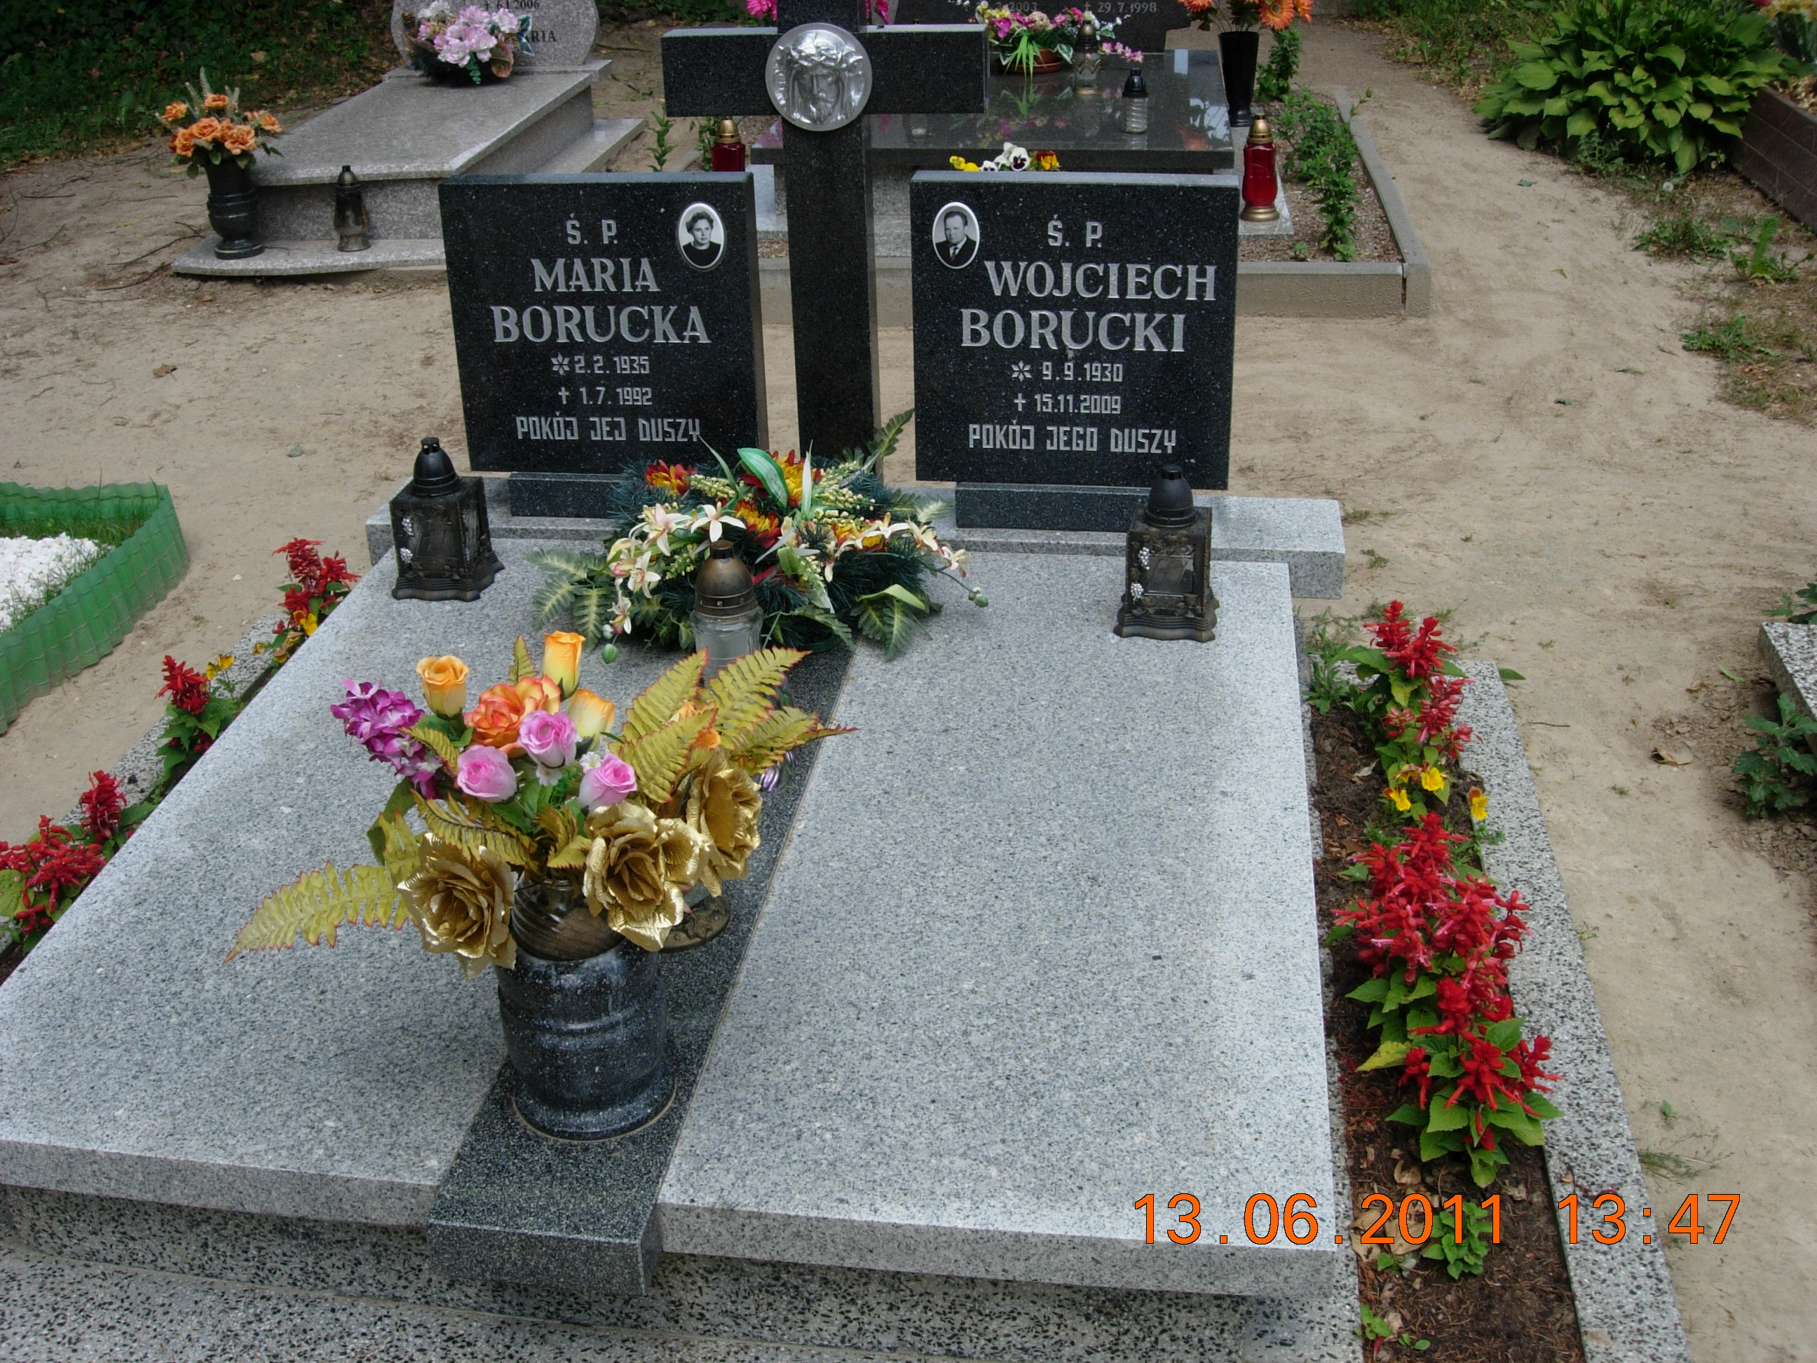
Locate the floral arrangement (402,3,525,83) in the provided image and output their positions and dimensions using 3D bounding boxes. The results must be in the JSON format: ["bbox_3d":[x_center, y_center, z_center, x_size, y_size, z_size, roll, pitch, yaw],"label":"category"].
[{"bbox_3d":[-1.687,-2.430,7.619,0.448,0.272,0.282,2,27,8],"label":"floral arrangement"}]

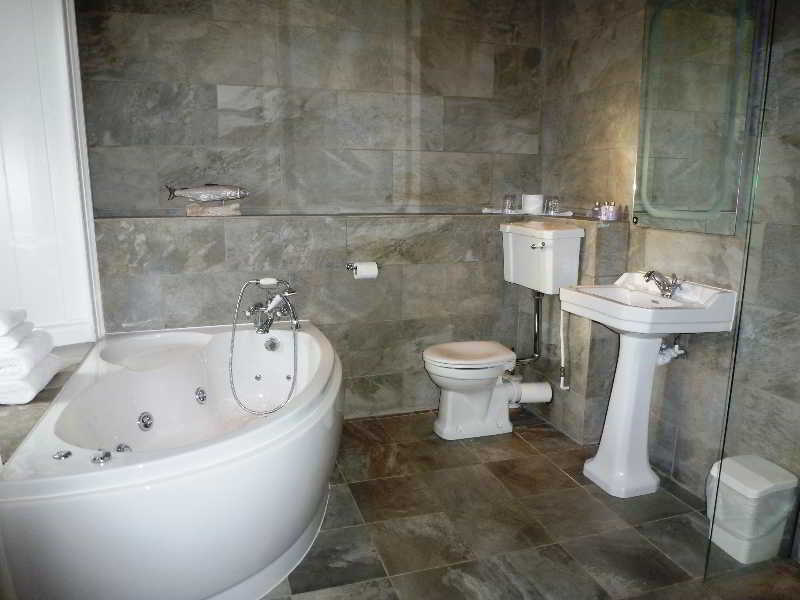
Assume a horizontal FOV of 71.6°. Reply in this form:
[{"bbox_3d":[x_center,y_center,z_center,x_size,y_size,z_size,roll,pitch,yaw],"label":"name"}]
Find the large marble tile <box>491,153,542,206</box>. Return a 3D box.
[{"bbox_3d":[0.682,-0.705,3.276,0.301,0.300,0.012,-3,10,-16],"label":"large marble tile"}]

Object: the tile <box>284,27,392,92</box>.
[{"bbox_3d":[-0.323,-1.232,2.857,0.597,0.297,0.012,-3,11,-17],"label":"tile"}]

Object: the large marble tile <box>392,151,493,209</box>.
[{"bbox_3d":[0.246,-0.689,3.171,0.600,0.300,0.015,-3,10,-16],"label":"large marble tile"}]

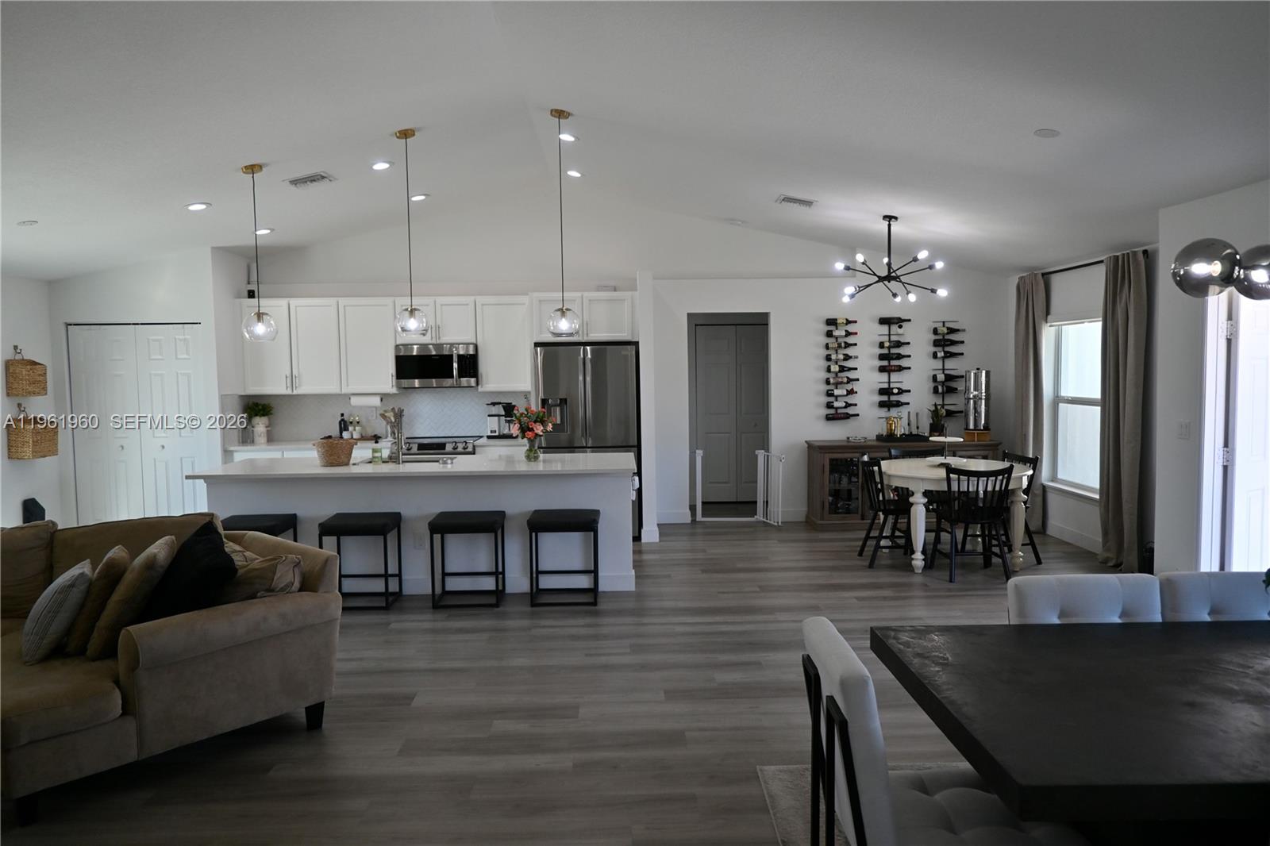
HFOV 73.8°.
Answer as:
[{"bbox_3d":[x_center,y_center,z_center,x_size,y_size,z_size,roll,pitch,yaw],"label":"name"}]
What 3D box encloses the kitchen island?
[{"bbox_3d":[-1.503,0.751,6.180,3.000,0.900,1.080,-1,4,0],"label":"kitchen island"}]

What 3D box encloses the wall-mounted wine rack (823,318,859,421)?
[{"bbox_3d":[2.079,-0.531,8.462,0.340,1.035,0.120,-1,4,-1],"label":"wall-mounted wine rack"}]

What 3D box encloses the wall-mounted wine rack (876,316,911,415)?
[{"bbox_3d":[2.567,-0.562,8.386,0.345,0.980,0.120,-1,4,0],"label":"wall-mounted wine rack"}]

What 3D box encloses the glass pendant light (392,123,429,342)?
[{"bbox_3d":[-1.531,-1.286,5.744,0.230,1.390,0.230,-1,4,-1],"label":"glass pendant light"}]

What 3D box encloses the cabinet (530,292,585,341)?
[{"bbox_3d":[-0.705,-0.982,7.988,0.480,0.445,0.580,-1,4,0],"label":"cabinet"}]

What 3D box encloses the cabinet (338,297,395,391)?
[{"bbox_3d":[-2.514,-0.740,8.124,0.525,0.900,0.330,-1,4,-1],"label":"cabinet"}]

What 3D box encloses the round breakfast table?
[{"bbox_3d":[2.506,0.728,6.763,1.210,0.755,1.210,-1,4,0],"label":"round breakfast table"}]

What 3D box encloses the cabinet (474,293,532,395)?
[{"bbox_3d":[-1.241,-0.757,8.152,0.510,0.900,0.330,-1,4,-1],"label":"cabinet"}]

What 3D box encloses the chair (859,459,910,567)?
[{"bbox_3d":[2.075,0.688,6.775,0.480,0.840,0.470,-1,4,-1],"label":"chair"}]

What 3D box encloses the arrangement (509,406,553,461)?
[{"bbox_3d":[-0.748,0.074,6.109,0.310,0.410,0.300,-1,4,-1],"label":"arrangement"}]

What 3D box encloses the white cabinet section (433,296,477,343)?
[{"bbox_3d":[-1.719,-0.999,8.274,0.394,0.451,0.330,-1,4,-1],"label":"white cabinet section"}]

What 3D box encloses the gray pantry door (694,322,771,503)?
[{"bbox_3d":[1.146,-0.107,9.742,0.880,2.040,0.045,-1,4,0],"label":"gray pantry door"}]

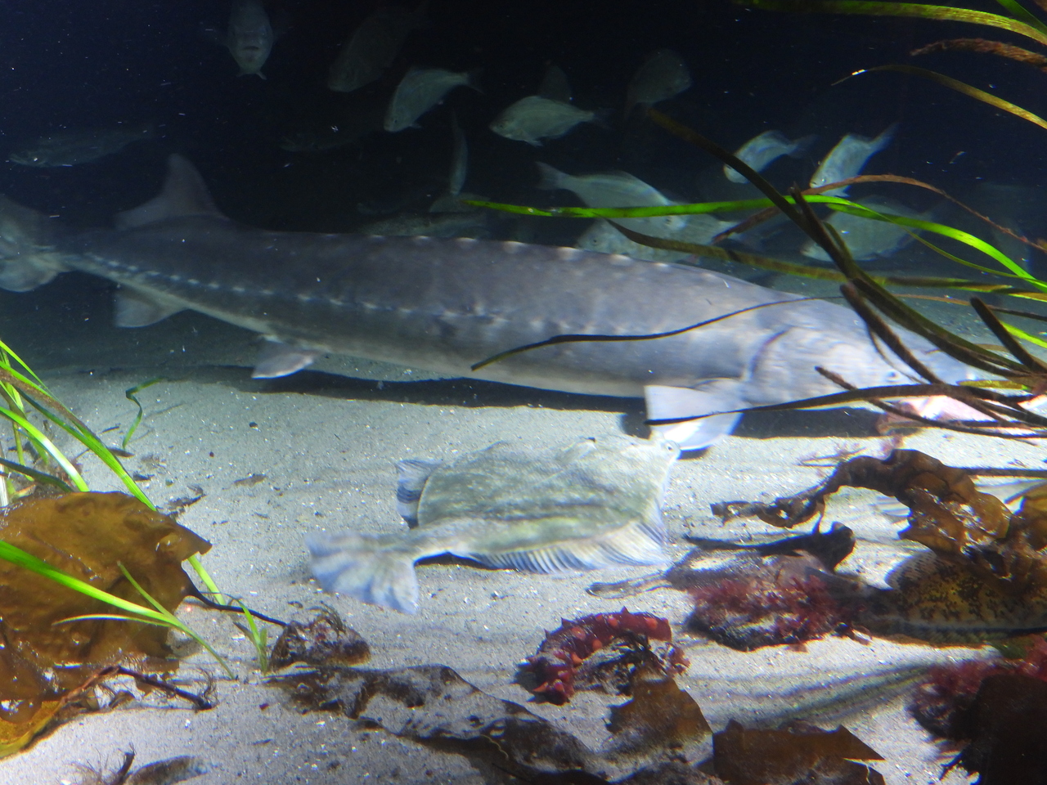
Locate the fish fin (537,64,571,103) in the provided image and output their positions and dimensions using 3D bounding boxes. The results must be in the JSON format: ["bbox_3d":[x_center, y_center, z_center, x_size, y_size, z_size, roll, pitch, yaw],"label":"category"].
[{"bbox_3d":[0.075,-0.756,3.200,0.090,0.105,0.020,0,13,0],"label":"fish fin"}]

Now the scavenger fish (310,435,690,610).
[{"bbox_3d":[-0.027,0.137,1.470,0.470,0.065,0.250,-13,23,-31],"label":"scavenger fish"}]

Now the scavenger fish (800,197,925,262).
[{"bbox_3d":[0.743,-0.356,2.850,0.265,0.120,0.050,-14,13,1],"label":"scavenger fish"}]

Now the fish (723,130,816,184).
[{"bbox_3d":[0.524,-0.512,2.800,0.225,0.085,0.045,-28,22,-17],"label":"fish"}]

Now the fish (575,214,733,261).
[{"bbox_3d":[0.262,-0.301,2.500,0.310,0.120,0.050,2,13,-4],"label":"fish"}]

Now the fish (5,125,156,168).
[{"bbox_3d":[-1.088,-0.607,3.200,0.350,0.080,0.055,-9,14,-4],"label":"fish"}]

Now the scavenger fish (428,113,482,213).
[{"bbox_3d":[-0.156,-0.542,3.000,0.045,0.110,0.250,3,51,15],"label":"scavenger fish"}]

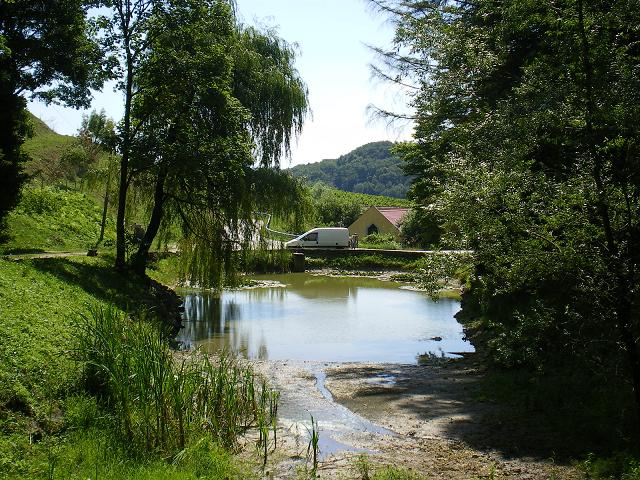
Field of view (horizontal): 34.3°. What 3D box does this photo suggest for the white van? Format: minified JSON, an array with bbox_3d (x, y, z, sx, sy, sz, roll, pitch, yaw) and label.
[{"bbox_3d":[-0.200,0.120,72.500,4.450,1.920,1.820,0,1,-5],"label":"white van"}]

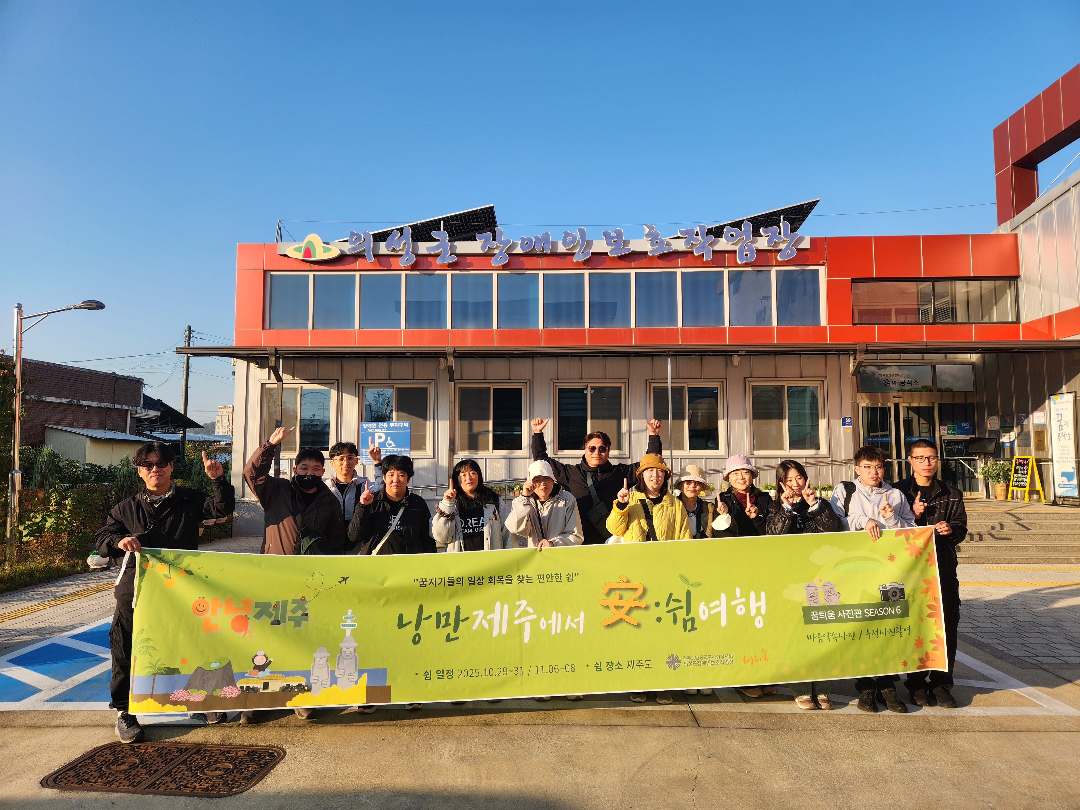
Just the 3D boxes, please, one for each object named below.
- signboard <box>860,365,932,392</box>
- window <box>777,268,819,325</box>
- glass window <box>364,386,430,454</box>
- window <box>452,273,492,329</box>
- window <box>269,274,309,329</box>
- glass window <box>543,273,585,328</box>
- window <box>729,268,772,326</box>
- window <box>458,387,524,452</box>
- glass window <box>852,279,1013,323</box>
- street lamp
[{"bbox_3d":[7.931,-0.586,16.024,1.596,0.596,0.100,0,-4,2],"label":"signboard"},{"bbox_3d":[5.253,-2.189,14.600,0.839,1.132,0.100,0,-4,2],"label":"window"},{"bbox_3d":[-3.091,0.309,15.507,1.435,1.479,0.130,0,-4,2],"label":"glass window"},{"bbox_3d":[-1.422,-2.182,15.062,0.852,1.183,0.100,0,-4,2],"label":"window"},{"bbox_3d":[-5.224,-2.142,14.935,0.825,1.140,0.100,0,-4,2],"label":"window"},{"bbox_3d":[0.493,-2.180,14.986,0.861,1.160,0.100,0,-4,2],"label":"glass window"},{"bbox_3d":[4.301,-2.185,14.631,0.842,1.152,0.100,0,-4,2],"label":"window"},{"bbox_3d":[-1.062,0.298,15.422,1.456,1.416,0.130,0,-4,2],"label":"window"},{"bbox_3d":[7.981,-2.089,14.504,3.242,0.882,0.100,0,-4,2],"label":"glass window"},{"bbox_3d":[-6.981,0.399,10.324,1.320,3.850,0.250,0,-4,2],"label":"street lamp"}]

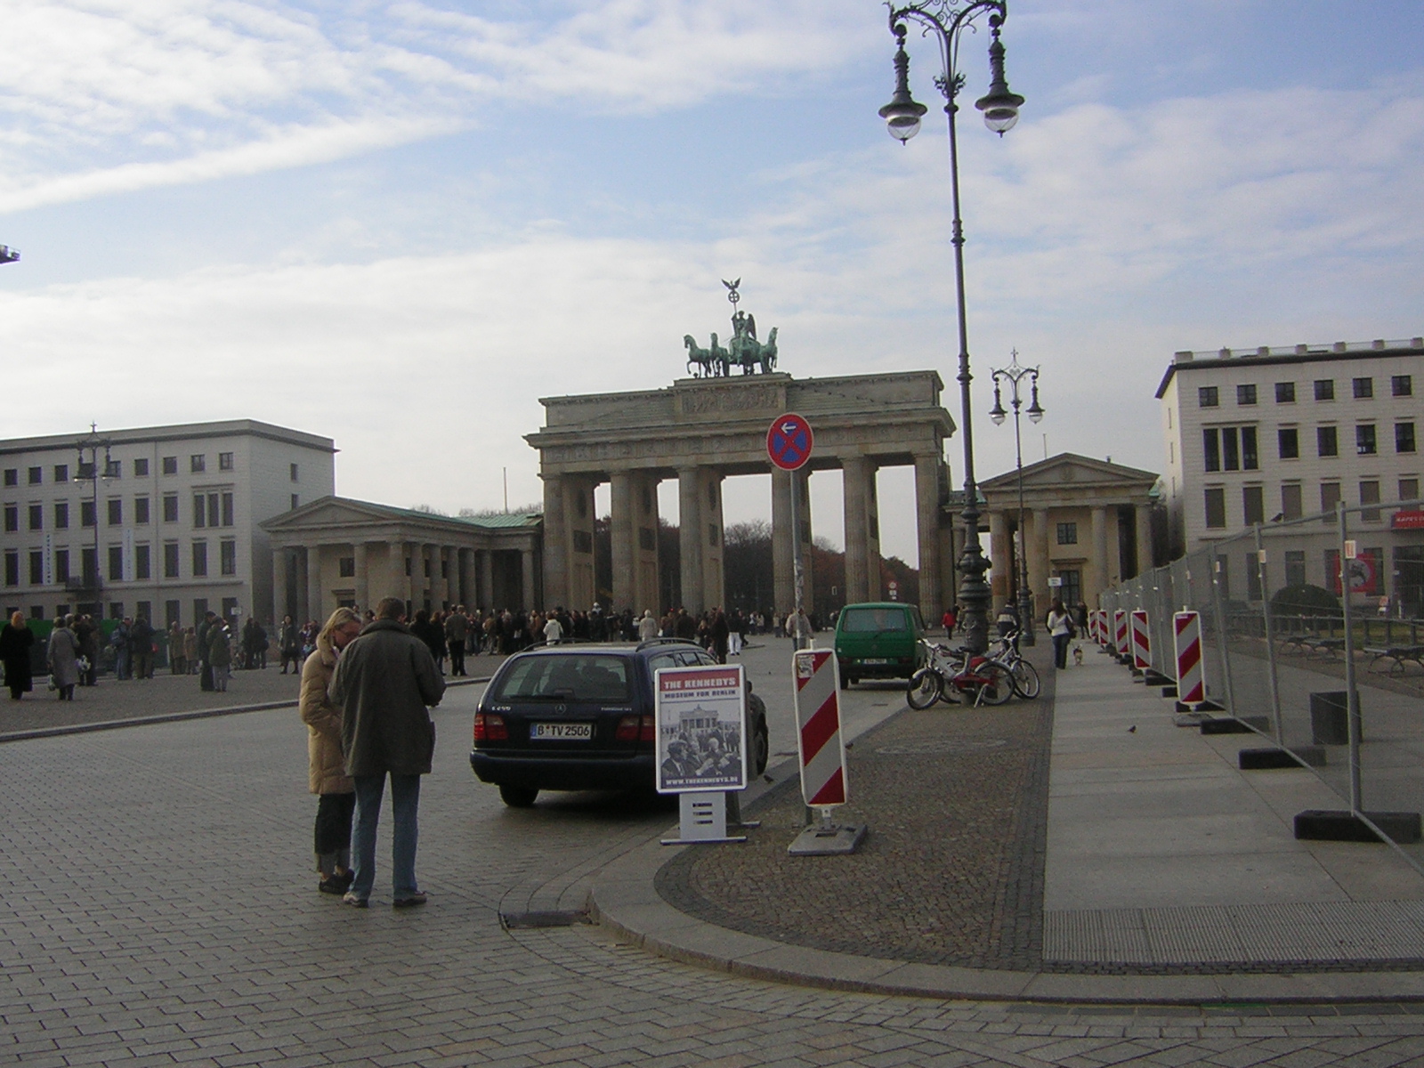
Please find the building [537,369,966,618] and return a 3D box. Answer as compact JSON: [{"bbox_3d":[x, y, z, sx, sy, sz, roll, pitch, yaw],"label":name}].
[{"bbox_3d":[2.676,-1.891,119.520,33.400,20.500,11.500,-3,-4,13],"label":"building"}]

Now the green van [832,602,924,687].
[{"bbox_3d":[4.252,2.666,36.017,1.850,1.950,4.500,-3,-4,13],"label":"green van"}]

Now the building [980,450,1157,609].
[{"bbox_3d":[24.362,0.906,100.970,10.870,11.200,20.000,-3,-4,13],"label":"building"}]

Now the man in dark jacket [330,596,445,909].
[{"bbox_3d":[-1.894,1.274,8.650,0.630,1.780,0.460,-1,-3,-12],"label":"man in dark jacket"}]

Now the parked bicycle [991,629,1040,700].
[{"bbox_3d":[4.837,2.298,25.600,1.720,1.150,0.620,0,-4,-27],"label":"parked bicycle"}]

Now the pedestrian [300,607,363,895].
[{"bbox_3d":[-2.242,1.311,8.950,0.480,1.720,0.480,-1,-3,-12],"label":"pedestrian"}]

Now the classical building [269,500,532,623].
[{"bbox_3d":[-22.489,3.192,111.822,14.400,11.200,20.000,-3,-4,13],"label":"classical building"}]

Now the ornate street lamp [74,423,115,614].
[{"bbox_3d":[-30.730,0.528,74.000,2.300,12.400,0.800,-3,-4,13],"label":"ornate street lamp"}]

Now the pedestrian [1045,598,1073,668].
[{"bbox_3d":[8.216,2.366,35.000,0.560,1.680,0.380,-3,-4,13],"label":"pedestrian"}]

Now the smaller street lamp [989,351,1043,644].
[{"bbox_3d":[13.237,-1.574,63.500,2.250,12.700,0.800,-3,-4,13],"label":"smaller street lamp"}]

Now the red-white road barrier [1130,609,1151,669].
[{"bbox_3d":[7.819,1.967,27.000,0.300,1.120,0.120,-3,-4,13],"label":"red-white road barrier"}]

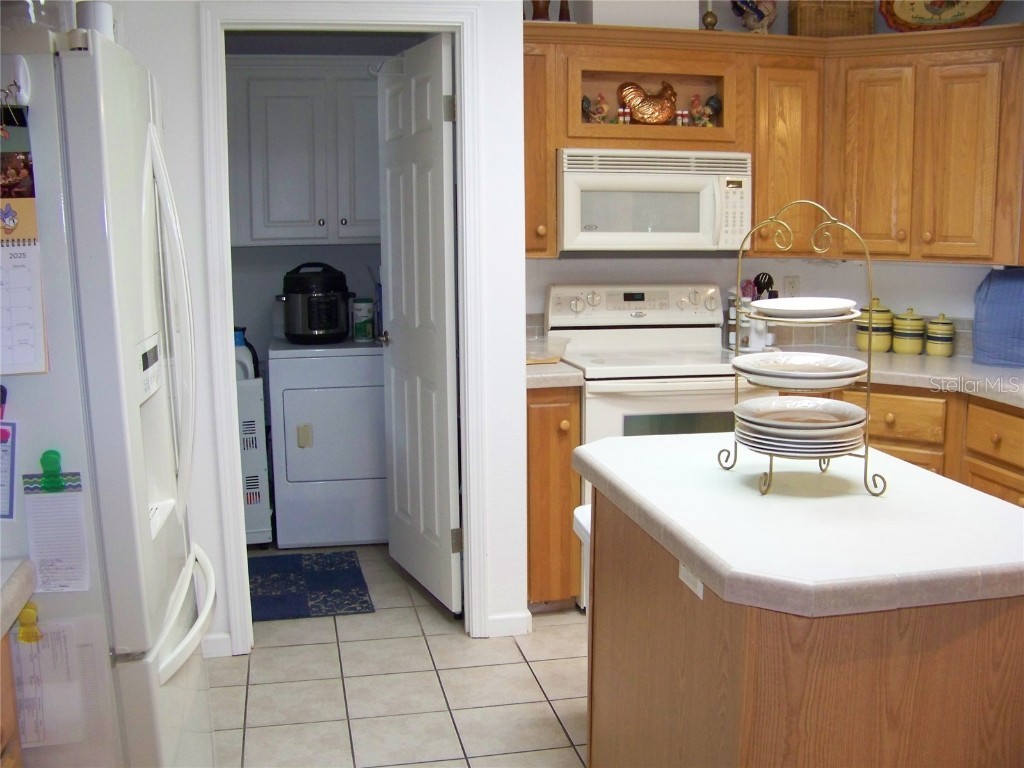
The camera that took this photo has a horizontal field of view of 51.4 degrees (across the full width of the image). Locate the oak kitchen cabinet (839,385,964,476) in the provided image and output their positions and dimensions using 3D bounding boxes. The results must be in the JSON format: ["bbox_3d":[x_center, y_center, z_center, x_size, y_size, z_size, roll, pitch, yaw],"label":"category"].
[{"bbox_3d":[1.491,0.389,4.005,0.460,0.875,0.600,5,11,33],"label":"oak kitchen cabinet"}]

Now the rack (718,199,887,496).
[{"bbox_3d":[0.580,-0.080,2.127,0.380,0.575,0.285,8,12,43],"label":"rack"}]

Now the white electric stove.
[{"bbox_3d":[0.560,0.223,4.138,0.752,1.185,0.670,-2,9,-12],"label":"white electric stove"}]

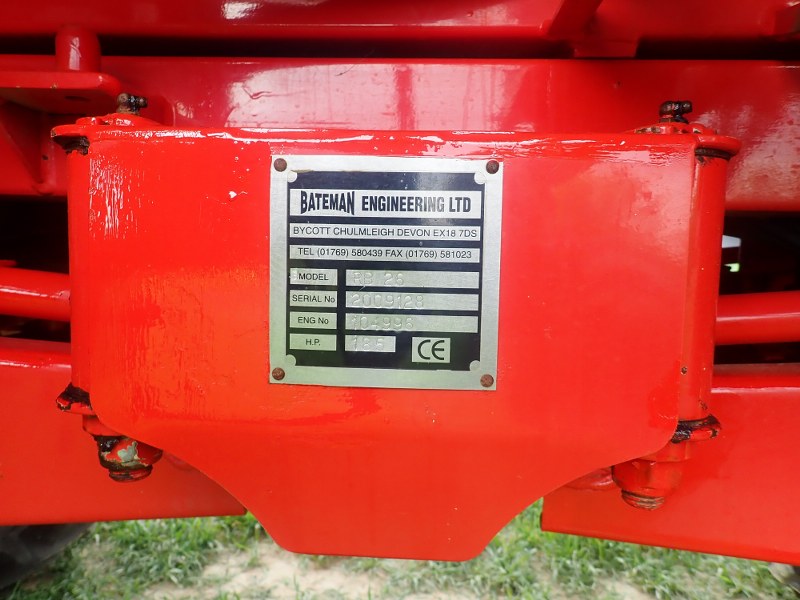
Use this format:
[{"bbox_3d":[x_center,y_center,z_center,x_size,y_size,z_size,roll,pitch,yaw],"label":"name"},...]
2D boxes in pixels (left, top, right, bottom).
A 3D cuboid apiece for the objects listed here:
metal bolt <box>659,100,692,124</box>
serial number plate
[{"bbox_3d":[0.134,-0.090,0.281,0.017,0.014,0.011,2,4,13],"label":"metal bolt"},{"bbox_3d":[-0.006,-0.011,0.253,0.100,0.100,0.002,1,3,0],"label":"serial number plate"}]

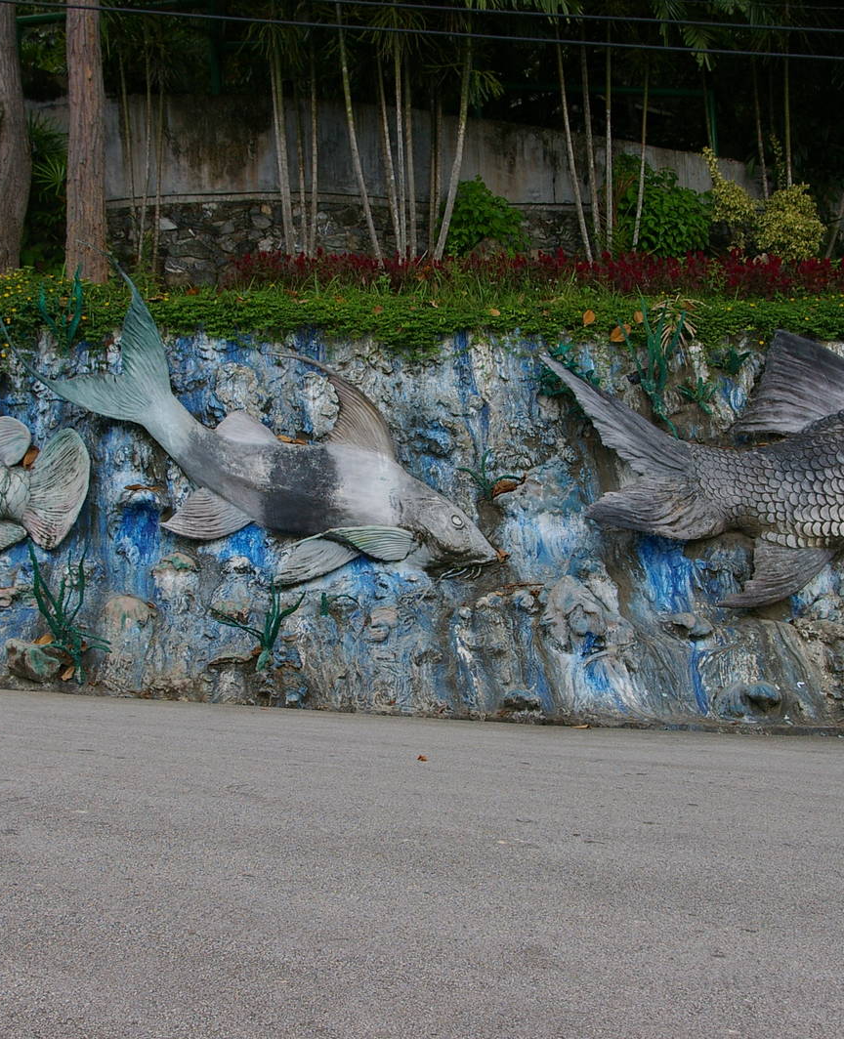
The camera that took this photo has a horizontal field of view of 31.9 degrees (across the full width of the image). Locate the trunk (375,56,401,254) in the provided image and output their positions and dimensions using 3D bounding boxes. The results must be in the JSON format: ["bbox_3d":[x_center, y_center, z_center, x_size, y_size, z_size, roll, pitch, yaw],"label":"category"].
[{"bbox_3d":[-0.343,-3.818,15.500,0.077,2.246,0.064,-6,0,0],"label":"trunk"}]

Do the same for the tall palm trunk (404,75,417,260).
[{"bbox_3d":[-0.122,-3.805,15.900,0.072,2.117,0.066,-2,0,0],"label":"tall palm trunk"}]

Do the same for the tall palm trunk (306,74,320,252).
[{"bbox_3d":[-1.172,-3.875,16.000,0.073,2.115,0.066,0,0,0],"label":"tall palm trunk"}]

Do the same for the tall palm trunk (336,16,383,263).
[{"bbox_3d":[-0.641,-4.010,15.400,0.115,2.754,0.077,-9,0,0],"label":"tall palm trunk"}]

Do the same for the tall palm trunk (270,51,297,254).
[{"bbox_3d":[-1.485,-3.918,15.800,0.092,2.285,0.078,-5,0,0],"label":"tall palm trunk"}]

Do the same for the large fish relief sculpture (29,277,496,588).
[{"bbox_3d":[-1.330,-0.789,12.700,3.850,2.550,0.800,6,2,16],"label":"large fish relief sculpture"}]

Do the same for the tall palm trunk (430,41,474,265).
[{"bbox_3d":[0.325,-3.832,15.400,0.115,2.400,0.077,8,0,0],"label":"tall palm trunk"}]

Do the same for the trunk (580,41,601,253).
[{"bbox_3d":[1.815,-3.970,15.800,0.078,2.283,0.065,-4,0,0],"label":"trunk"}]

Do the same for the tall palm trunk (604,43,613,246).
[{"bbox_3d":[2.021,-4.028,15.900,0.072,2.278,0.066,0,0,0],"label":"tall palm trunk"}]

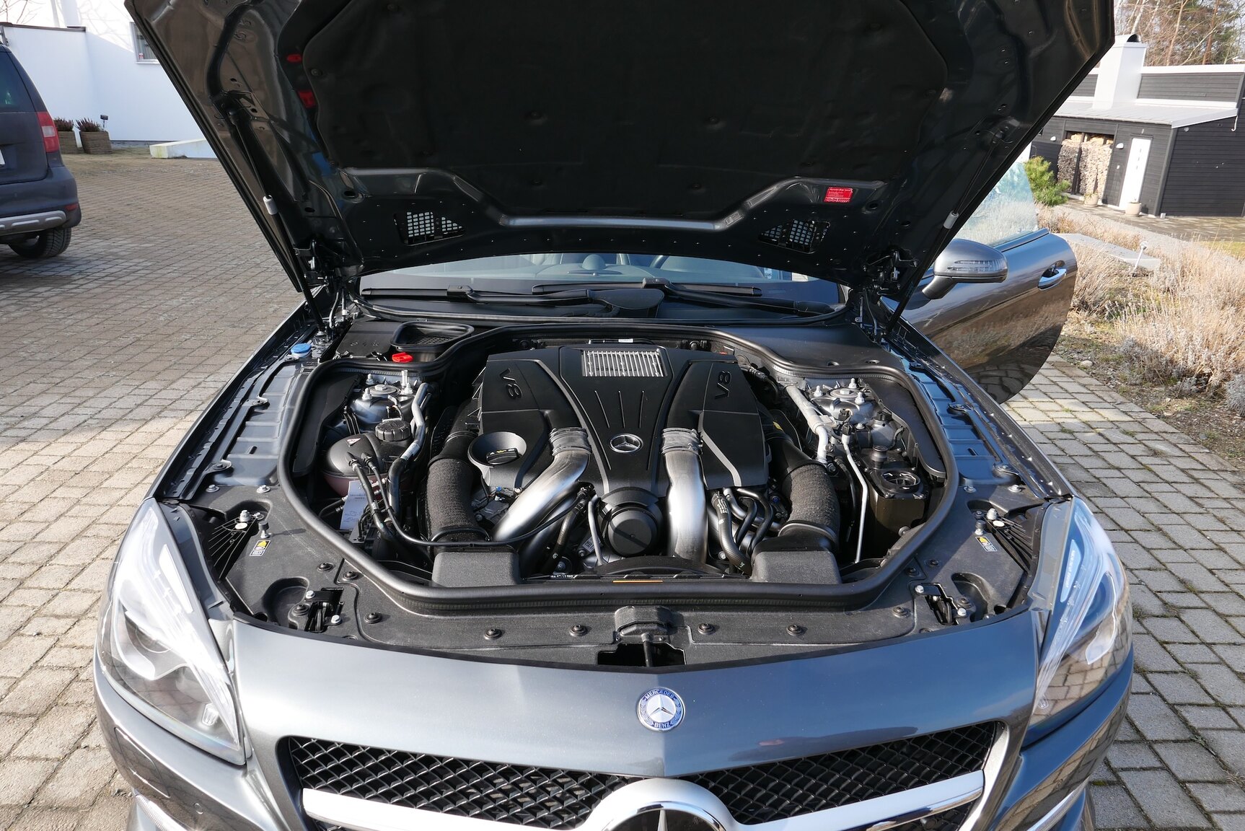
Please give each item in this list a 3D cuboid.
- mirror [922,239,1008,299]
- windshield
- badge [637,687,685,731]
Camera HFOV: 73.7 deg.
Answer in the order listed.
[{"bbox_3d":[1.027,-0.440,2.480,0.235,0.160,0.135,17,26,37],"label":"mirror"},{"bbox_3d":[-0.056,-0.563,2.577,1.400,0.150,0.760,0,48,-4],"label":"windshield"},{"bbox_3d":[0.046,0.348,0.985,0.057,0.008,0.057,0,44,-4],"label":"badge"}]

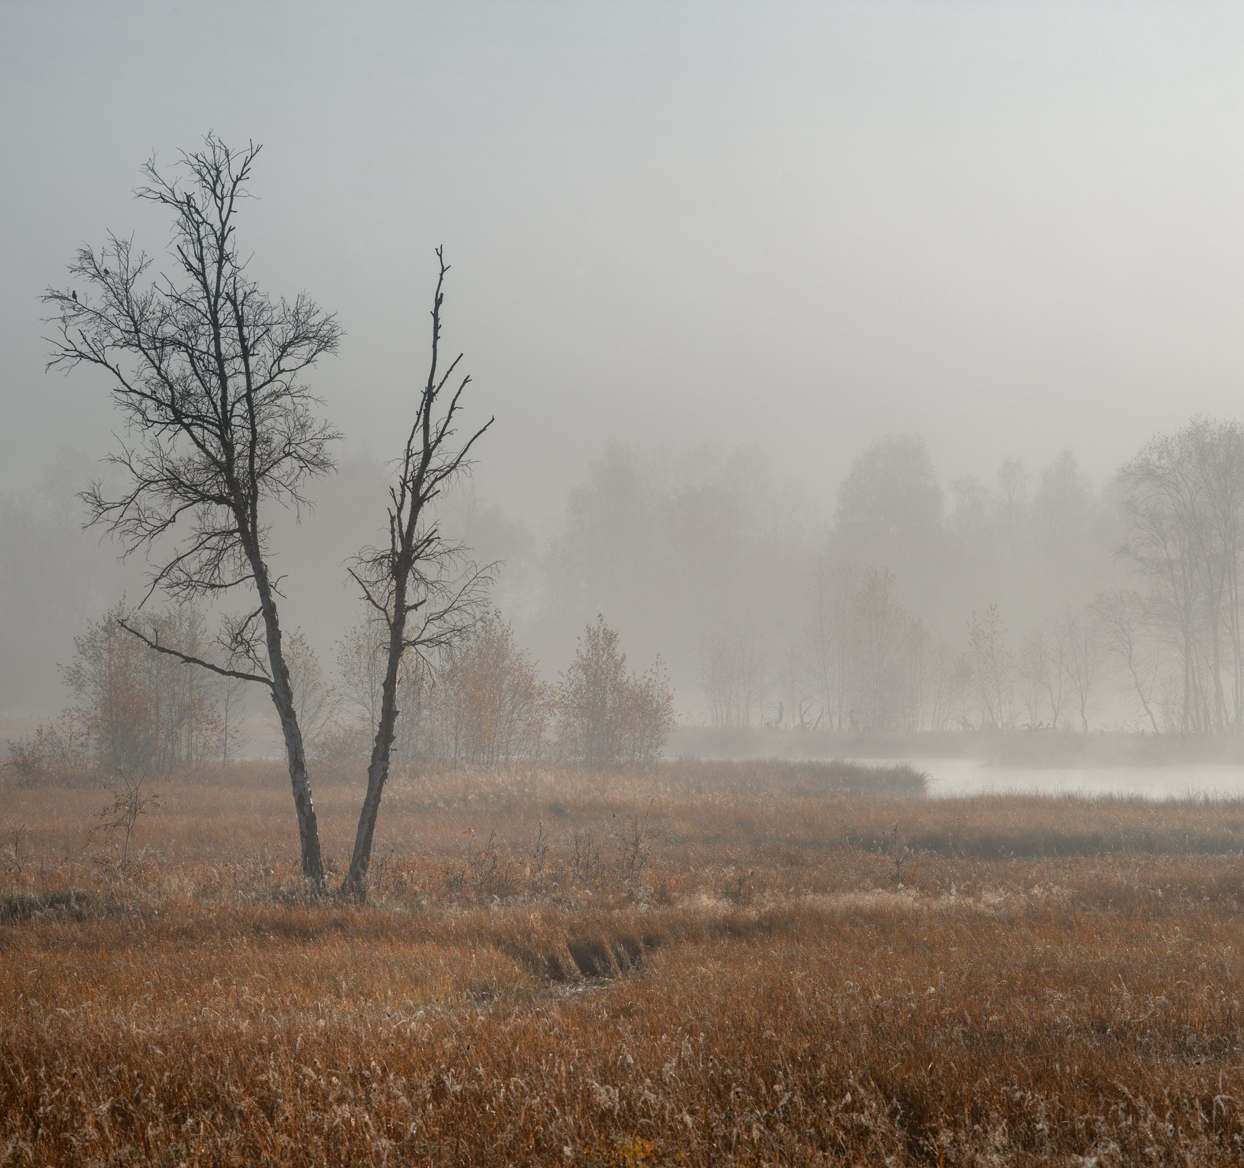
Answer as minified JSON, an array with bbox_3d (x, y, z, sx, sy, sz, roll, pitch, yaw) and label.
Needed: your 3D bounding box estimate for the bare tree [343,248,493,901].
[{"bbox_3d":[-2.387,-0.088,98.000,1.750,7.690,1.600,0,-1,0],"label":"bare tree"}]

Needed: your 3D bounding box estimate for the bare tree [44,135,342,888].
[{"bbox_3d":[-5.031,-0.793,98.000,3.510,8.940,3.200,0,-1,0],"label":"bare tree"}]

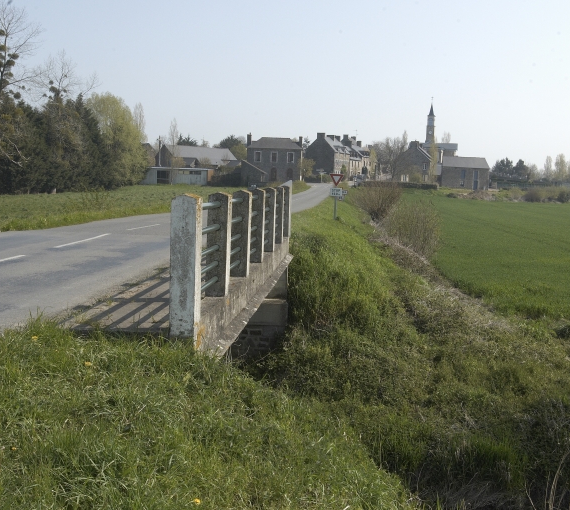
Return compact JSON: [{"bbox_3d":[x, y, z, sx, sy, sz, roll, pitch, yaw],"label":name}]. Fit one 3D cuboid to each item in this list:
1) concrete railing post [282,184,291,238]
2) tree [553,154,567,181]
[{"bbox_3d":[0.025,-0.829,15.100,0.190,1.000,0.210,2,6,5],"label":"concrete railing post"},{"bbox_3d":[77.027,-22.745,220.000,3.300,10.800,3.300,2,6,0],"label":"tree"}]

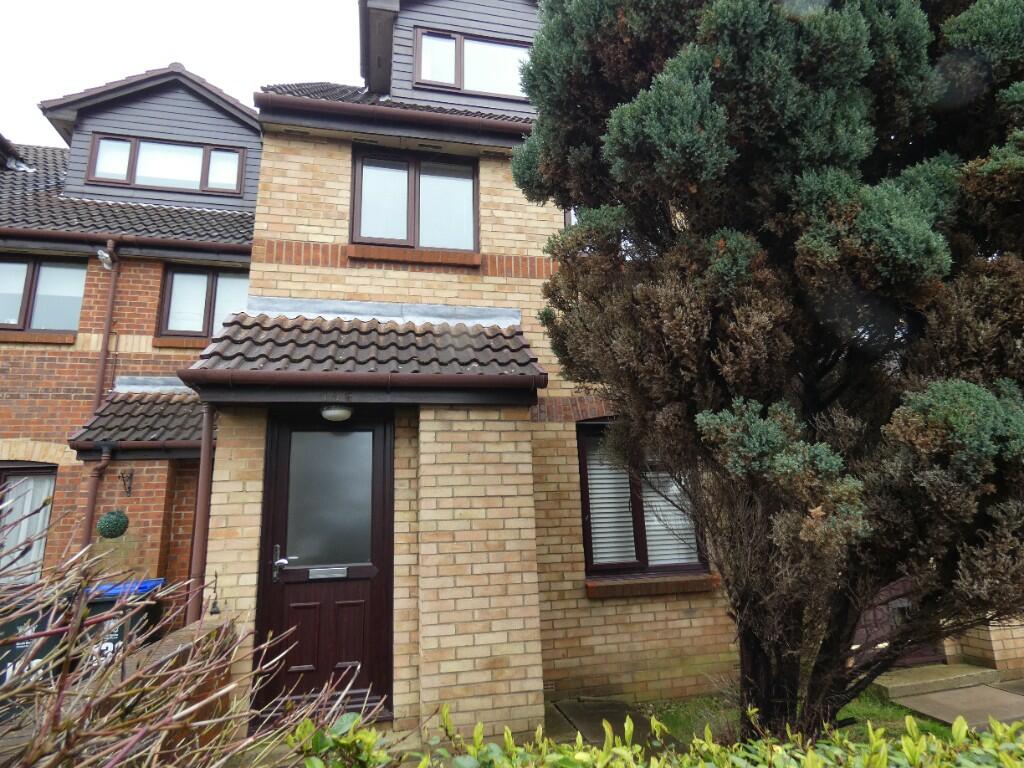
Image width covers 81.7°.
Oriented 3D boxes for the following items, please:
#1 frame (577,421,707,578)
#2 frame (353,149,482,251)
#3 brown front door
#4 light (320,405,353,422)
[{"bbox_3d":[1.158,1.029,5.358,1.186,1.358,0.080,1,-14,-13],"label":"frame"},{"bbox_3d":[-0.893,-1.728,5.557,1.185,1.034,0.080,1,-14,-13],"label":"frame"},{"bbox_3d":[-1.273,1.227,4.111,0.893,2.073,0.080,1,-14,-13],"label":"brown front door"},{"bbox_3d":[-1.191,0.197,4.024,0.200,0.105,0.200,1,-14,-13],"label":"light"}]

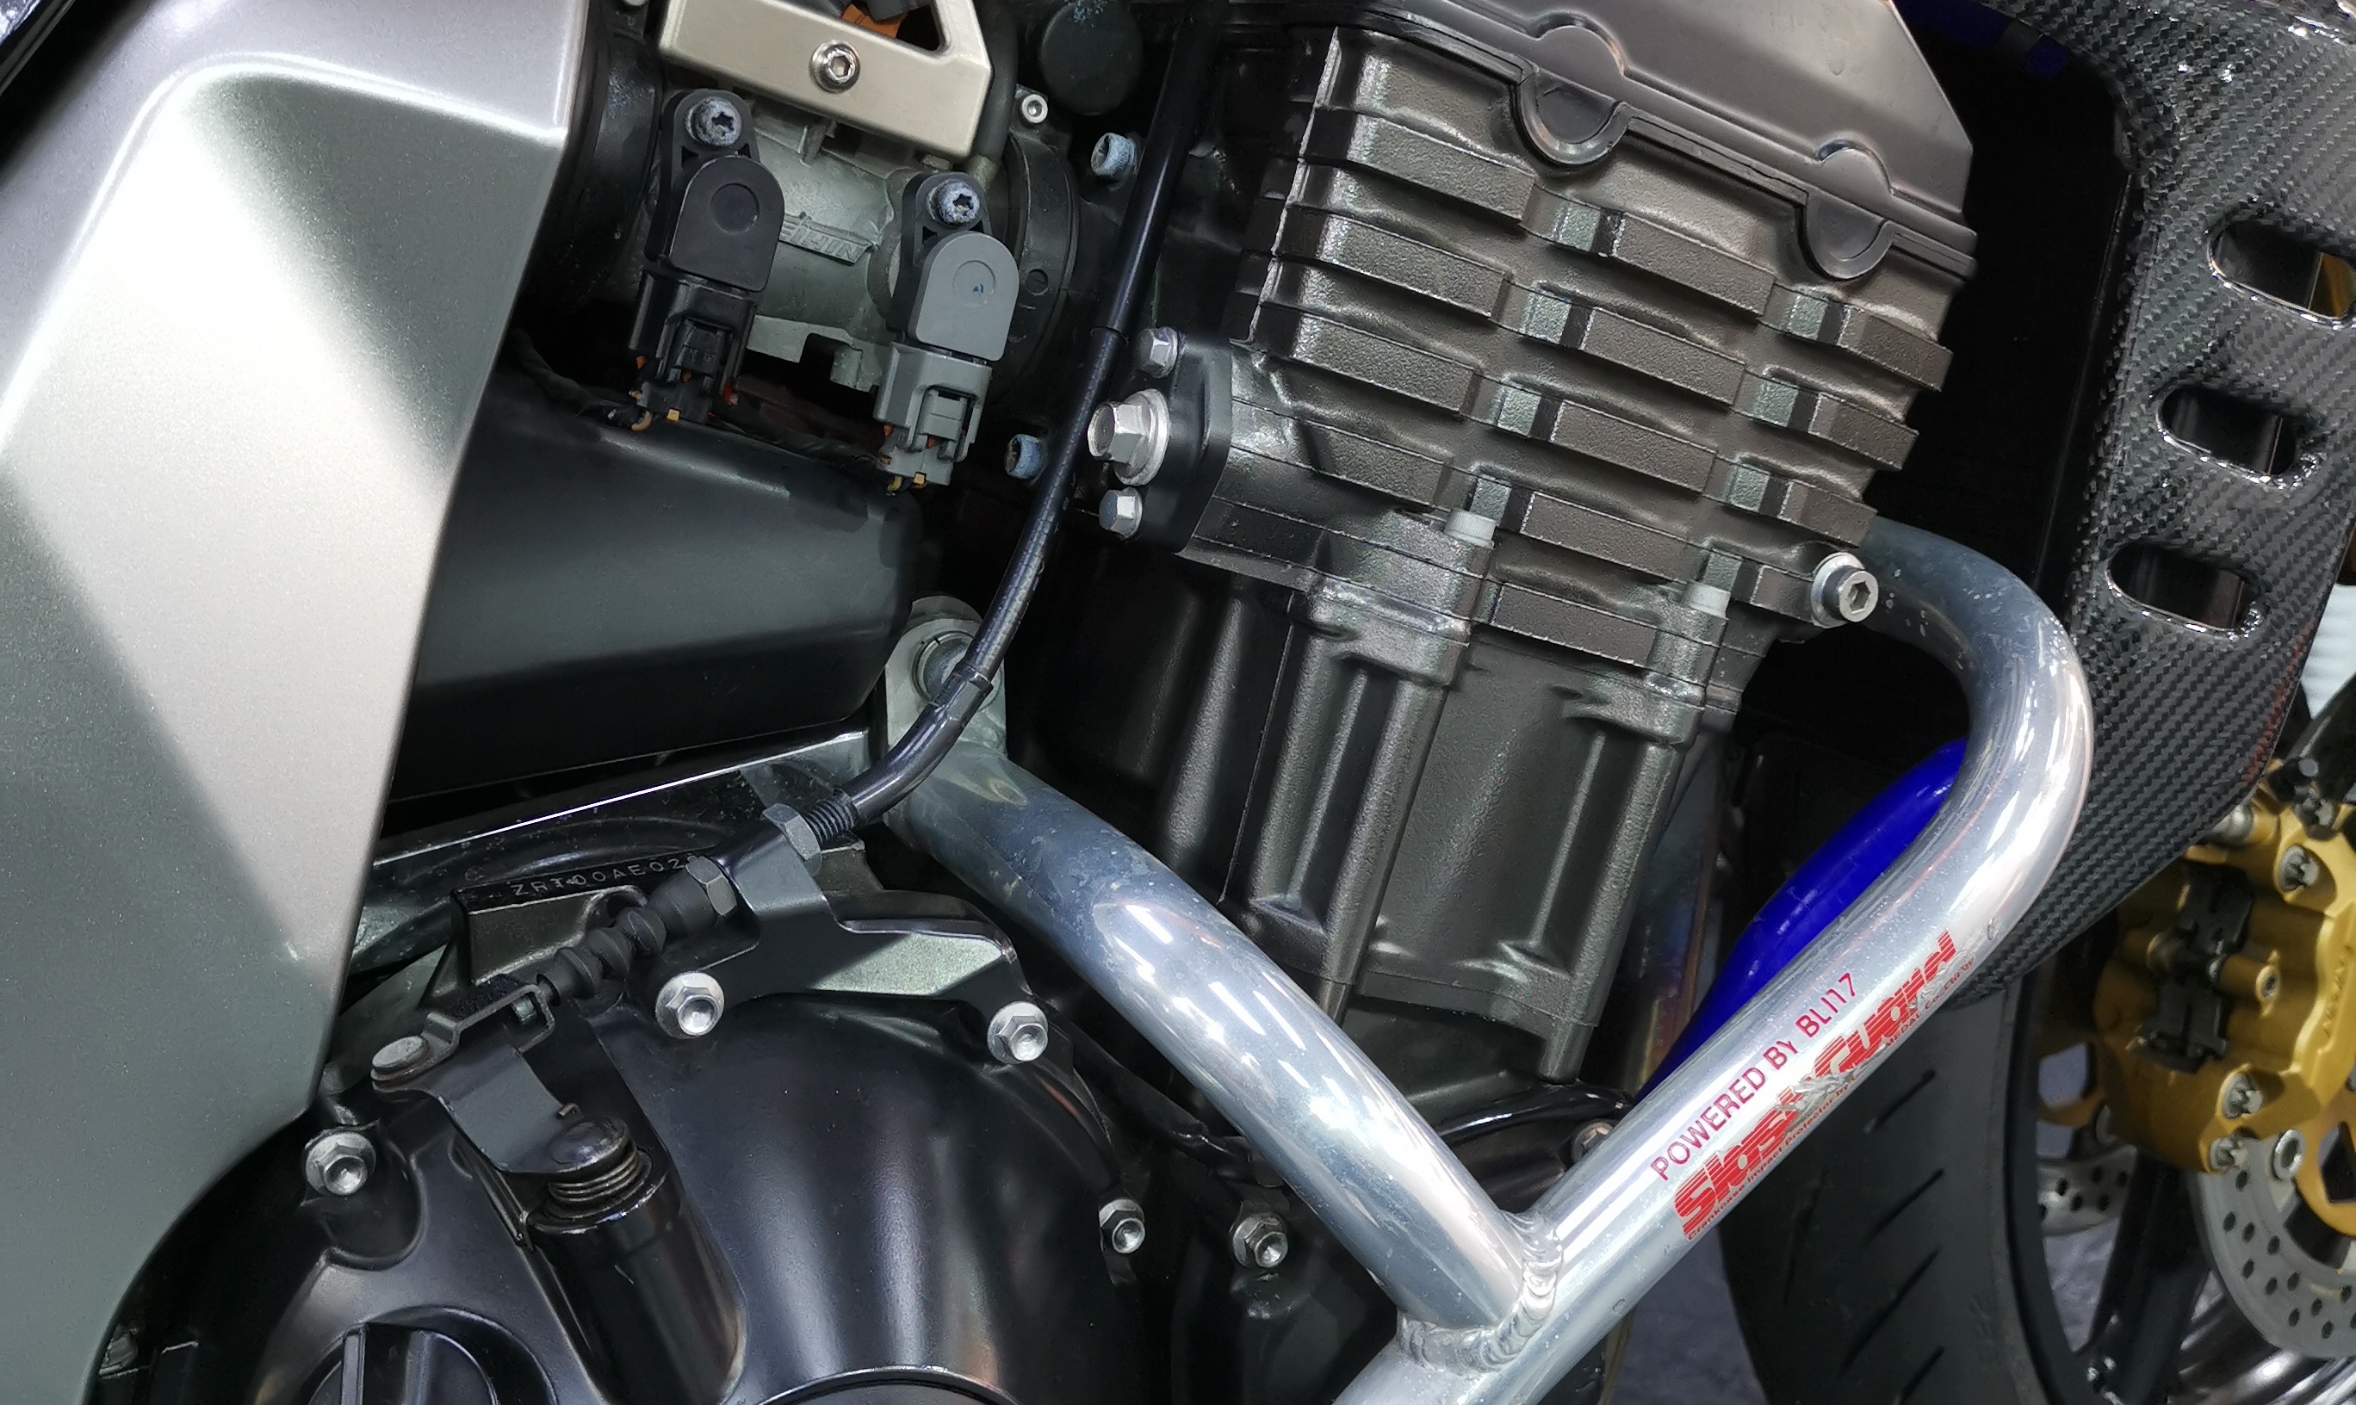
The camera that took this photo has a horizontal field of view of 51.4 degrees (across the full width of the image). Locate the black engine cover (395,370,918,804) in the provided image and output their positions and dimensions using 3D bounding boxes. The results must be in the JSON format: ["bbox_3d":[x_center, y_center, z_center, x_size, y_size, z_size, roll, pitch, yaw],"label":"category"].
[{"bbox_3d":[-0.121,-0.031,0.519,0.130,0.082,0.058,-5,14,-28],"label":"black engine cover"}]

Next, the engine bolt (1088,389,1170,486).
[{"bbox_3d":[-0.010,-0.056,0.520,0.013,0.020,0.020,5,9,-31],"label":"engine bolt"}]

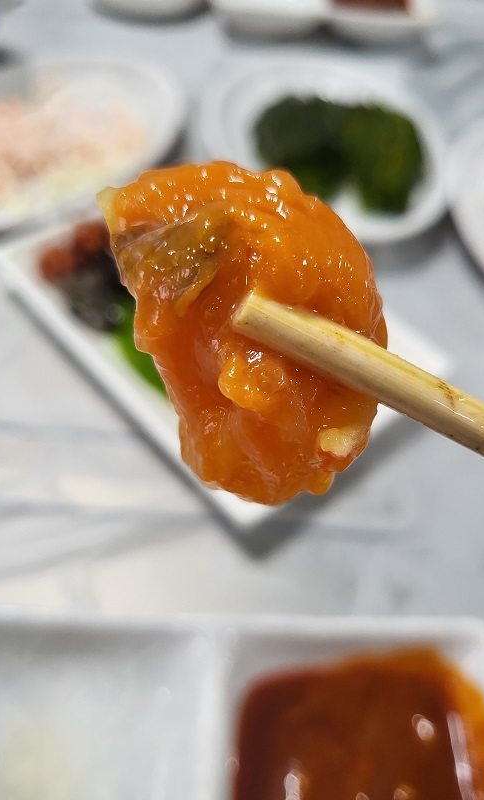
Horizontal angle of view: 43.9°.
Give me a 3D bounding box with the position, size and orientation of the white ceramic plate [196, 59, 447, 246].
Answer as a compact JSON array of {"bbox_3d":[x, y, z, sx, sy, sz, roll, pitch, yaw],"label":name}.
[{"bbox_3d":[0.042,-0.137,0.338,0.135,0.023,0.183,-2,53,-4],"label":"white ceramic plate"}]

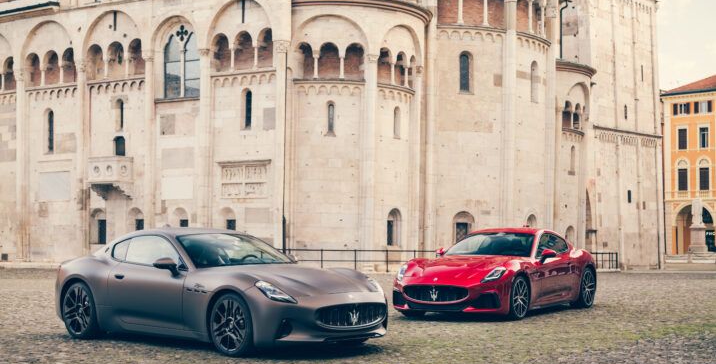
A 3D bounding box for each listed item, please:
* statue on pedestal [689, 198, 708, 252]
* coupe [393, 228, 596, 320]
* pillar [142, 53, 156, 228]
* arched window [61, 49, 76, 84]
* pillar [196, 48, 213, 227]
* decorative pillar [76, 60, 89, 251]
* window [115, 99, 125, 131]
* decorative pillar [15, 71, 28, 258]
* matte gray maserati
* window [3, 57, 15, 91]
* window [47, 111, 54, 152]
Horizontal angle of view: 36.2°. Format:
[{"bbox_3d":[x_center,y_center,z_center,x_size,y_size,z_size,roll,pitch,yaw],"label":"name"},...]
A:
[{"bbox_3d":[27.366,3.418,88.000,1.550,4.450,1.550,-1,-3,18],"label":"statue on pedestal"},{"bbox_3d":[2.354,1.427,17.694,1.980,1.353,4.950,-1,-3,31],"label":"coupe"},{"bbox_3d":[-8.037,-0.944,42.181,0.520,7.900,0.320,-2,-3,32],"label":"pillar"},{"bbox_3d":[-11.974,-4.798,45.261,0.900,1.400,0.300,-2,-3,32],"label":"arched window"},{"bbox_3d":[-6.035,-1.100,43.024,0.520,8.432,0.420,-2,-3,32],"label":"pillar"},{"bbox_3d":[-10.952,-0.888,43.347,0.380,7.974,0.330,-2,-3,34],"label":"decorative pillar"},{"bbox_3d":[-9.955,-2.776,45.675,0.550,1.341,0.300,-2,-3,32],"label":"window"},{"bbox_3d":[-14.018,-0.659,45.430,0.420,7.814,0.360,-2,-3,34],"label":"decorative pillar"},{"bbox_3d":[-1.790,1.245,13.300,4.940,1.350,1.980,-3,-4,44],"label":"matte gray maserati"},{"bbox_3d":[-15.761,-4.851,49.377,0.820,1.543,0.350,-2,-3,32],"label":"window"},{"bbox_3d":[-13.439,-2.208,47.825,0.500,1.929,0.300,-2,-3,32],"label":"window"}]

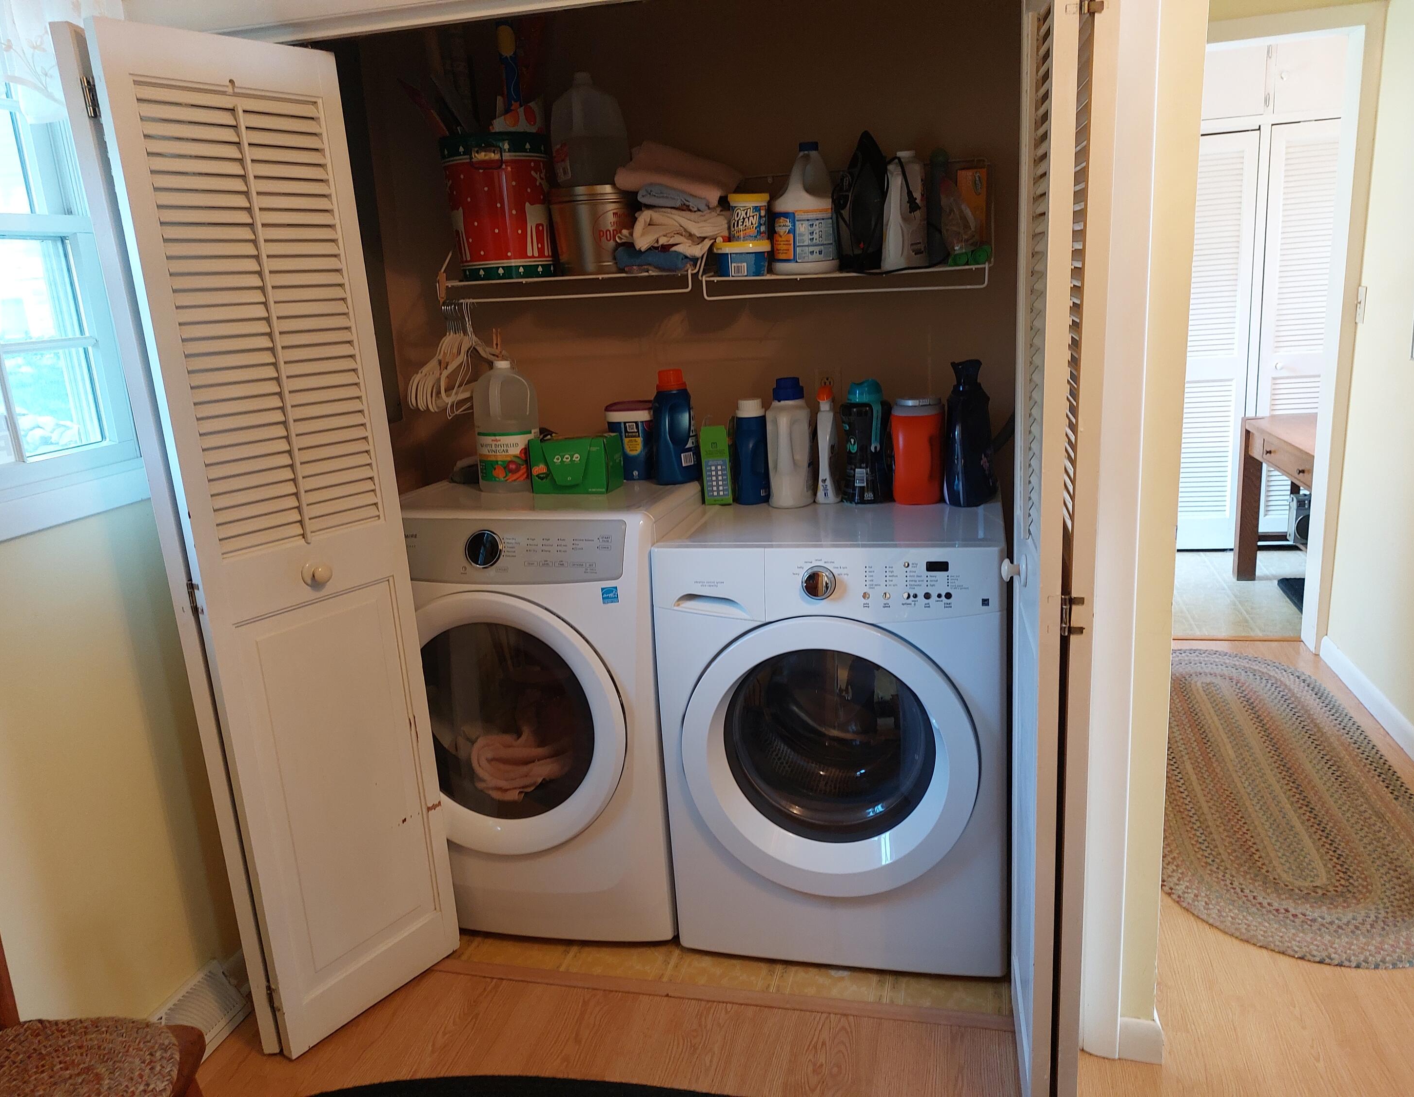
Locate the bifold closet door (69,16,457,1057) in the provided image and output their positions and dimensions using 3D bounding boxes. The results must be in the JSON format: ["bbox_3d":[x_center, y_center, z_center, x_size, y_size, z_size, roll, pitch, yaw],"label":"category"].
[{"bbox_3d":[-0.750,0.047,1.907,0.037,1.845,0.406,7,18,37],"label":"bifold closet door"}]

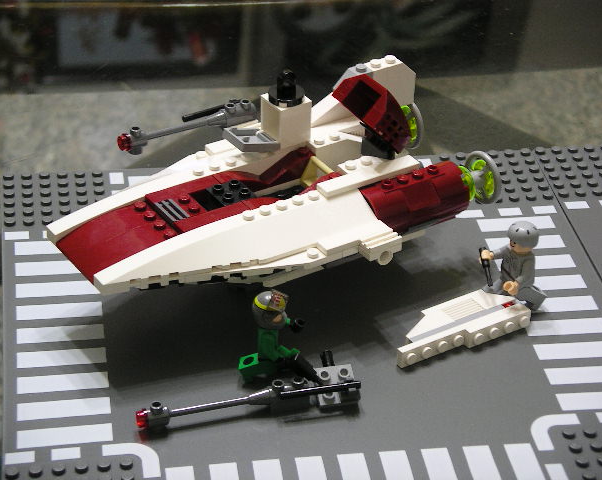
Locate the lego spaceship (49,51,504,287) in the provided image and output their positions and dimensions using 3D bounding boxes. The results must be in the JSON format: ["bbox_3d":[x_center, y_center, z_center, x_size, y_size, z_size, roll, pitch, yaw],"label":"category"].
[{"bbox_3d":[-0.012,-0.028,0.769,0.196,0.069,0.114,-18,39,-29],"label":"lego spaceship"}]

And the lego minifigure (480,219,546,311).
[{"bbox_3d":[0.089,0.011,0.761,0.024,0.033,0.019,-24,42,-34],"label":"lego minifigure"}]

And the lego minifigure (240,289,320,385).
[{"bbox_3d":[-0.009,0.038,0.712,0.031,0.033,0.020,0,33,-5],"label":"lego minifigure"}]

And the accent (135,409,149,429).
[{"bbox_3d":[-0.060,0.068,0.685,0.005,0.008,0.008,-8,35,-16],"label":"accent"}]

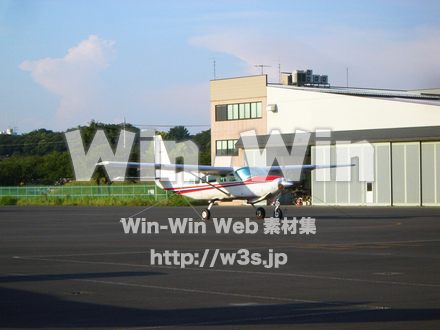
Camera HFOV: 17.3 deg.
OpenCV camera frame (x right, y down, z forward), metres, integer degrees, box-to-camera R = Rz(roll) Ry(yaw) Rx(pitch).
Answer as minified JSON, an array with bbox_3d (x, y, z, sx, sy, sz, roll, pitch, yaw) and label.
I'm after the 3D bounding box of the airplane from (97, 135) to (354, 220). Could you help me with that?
[{"bbox_3d":[-0.041,0.549,72.683,15.860,4.520,11.600,0,-1,-36],"label":"airplane"}]

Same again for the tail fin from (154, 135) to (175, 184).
[{"bbox_3d":[-2.898,-0.330,76.594,0.280,2.570,1.950,0,-1,-36],"label":"tail fin"}]

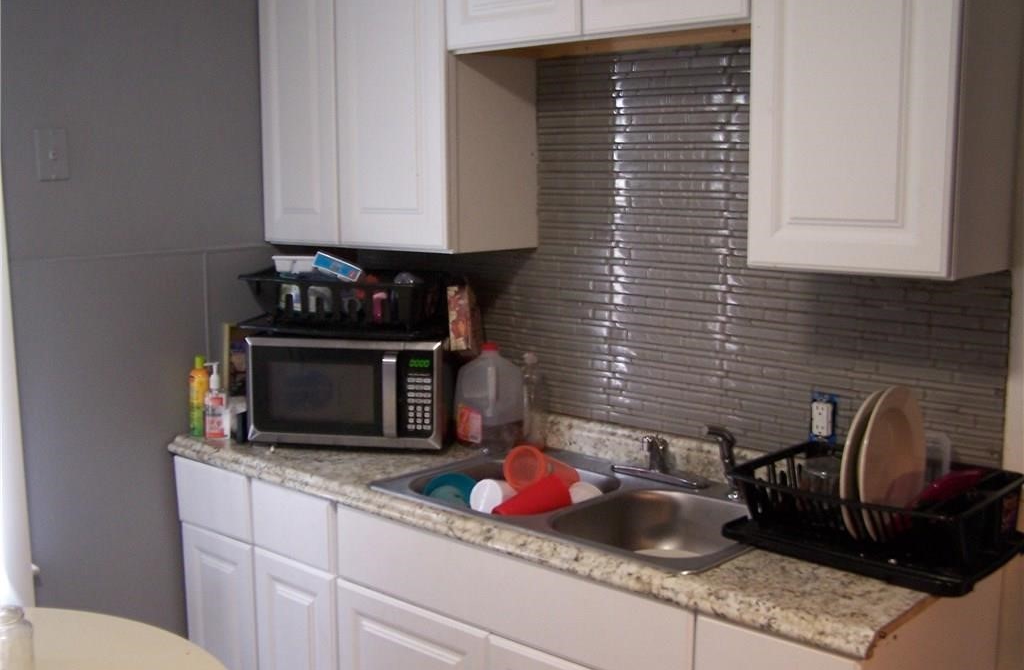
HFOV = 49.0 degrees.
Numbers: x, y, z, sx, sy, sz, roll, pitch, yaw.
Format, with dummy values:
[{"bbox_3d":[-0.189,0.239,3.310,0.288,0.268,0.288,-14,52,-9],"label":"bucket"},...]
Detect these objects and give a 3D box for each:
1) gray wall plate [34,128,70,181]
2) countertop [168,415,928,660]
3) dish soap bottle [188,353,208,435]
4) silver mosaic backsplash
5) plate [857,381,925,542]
[{"bbox_3d":[-1.050,-0.412,2.578,0.010,0.117,0.074,7,11,41],"label":"gray wall plate"},{"bbox_3d":[0.029,0.304,2.490,1.885,0.112,0.632,7,11,41],"label":"countertop"},{"bbox_3d":[-0.808,0.161,2.897,0.048,0.208,0.043,7,11,41],"label":"dish soap bottle"},{"bbox_3d":[0.231,-0.215,2.659,1.836,0.874,0.015,7,11,41],"label":"silver mosaic backsplash"},{"bbox_3d":[0.673,0.228,2.002,0.025,0.277,0.277,7,11,41],"label":"plate"}]

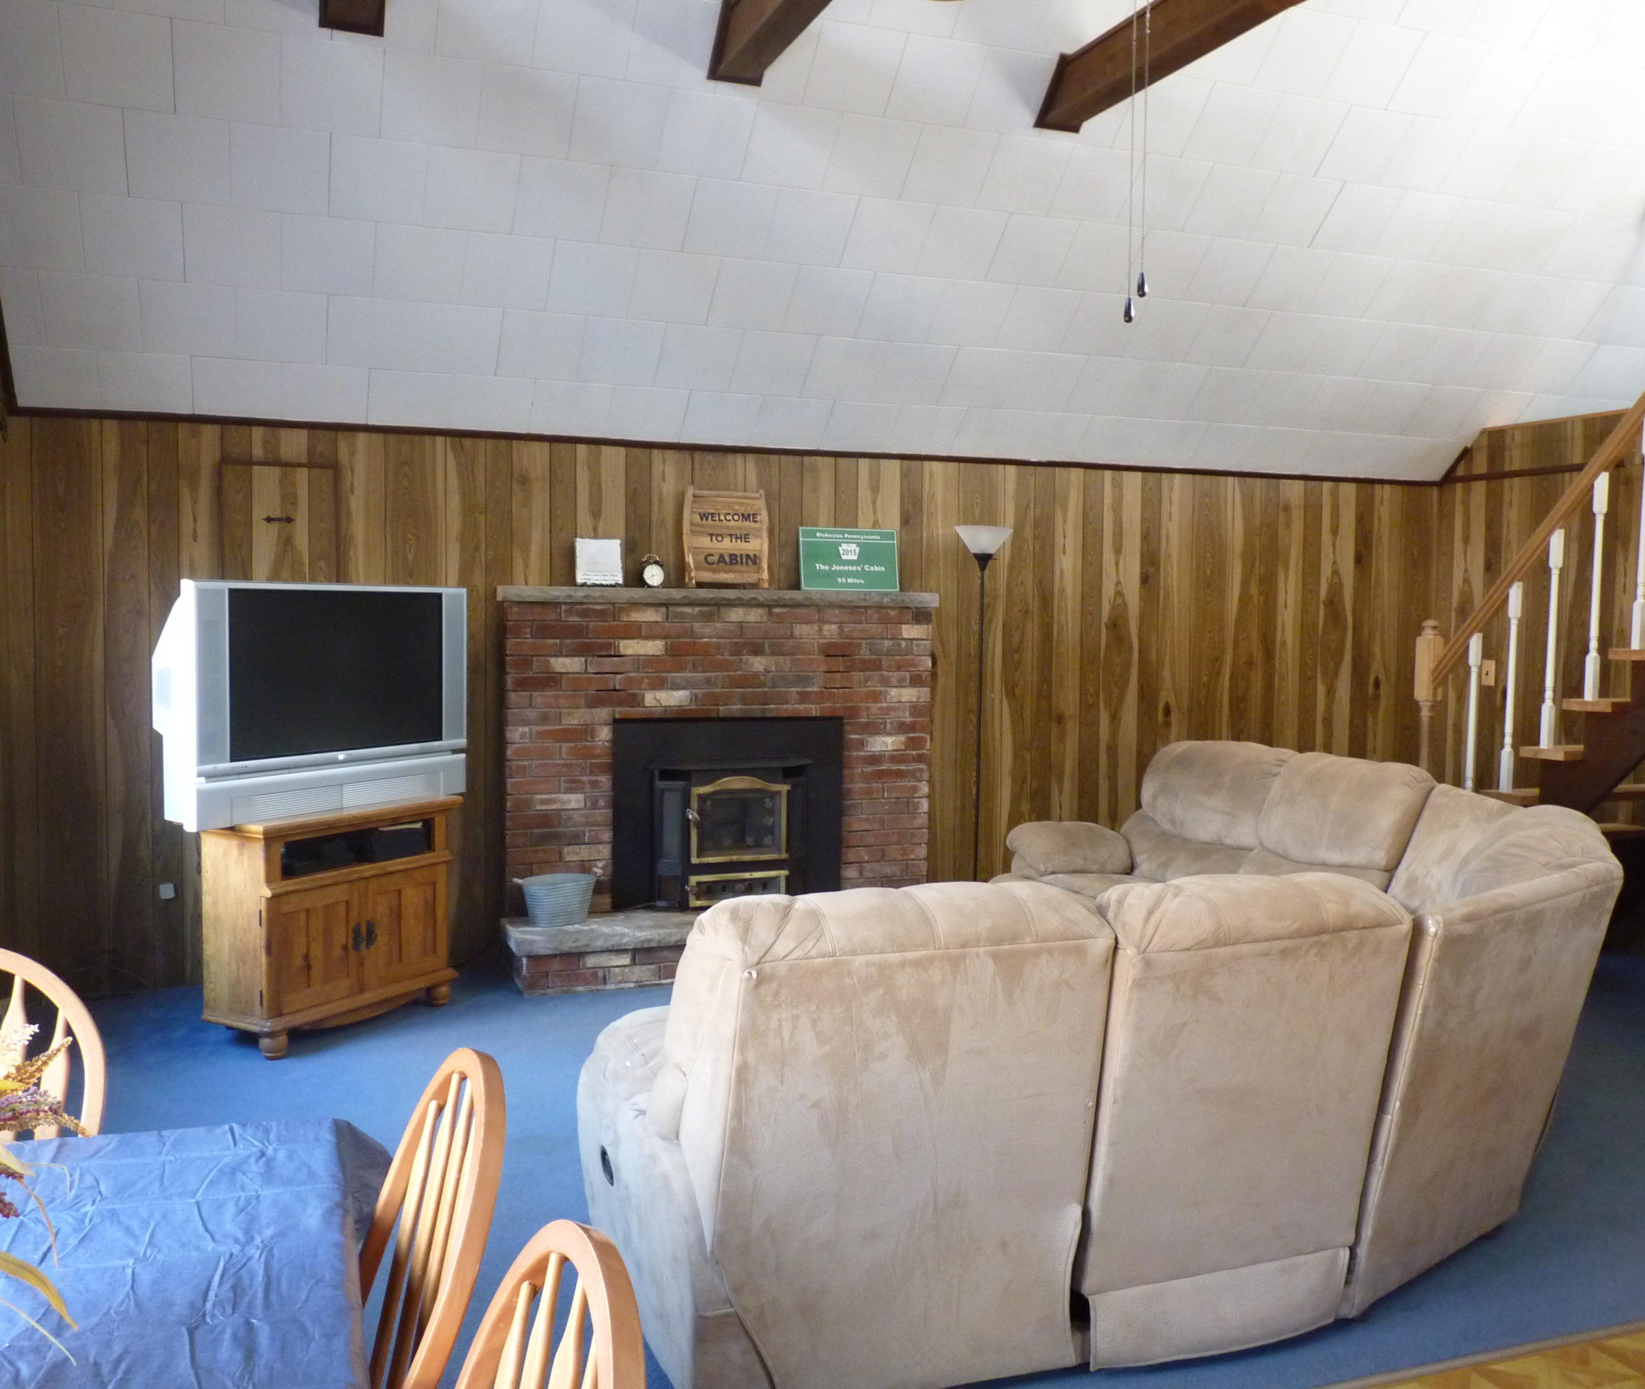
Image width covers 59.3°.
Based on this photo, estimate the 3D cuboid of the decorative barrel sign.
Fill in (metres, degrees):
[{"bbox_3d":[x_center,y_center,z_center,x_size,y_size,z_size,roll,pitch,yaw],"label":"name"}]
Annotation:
[{"bbox_3d":[-0.389,-0.635,5.934,0.363,0.414,0.100,-1,4,-21],"label":"decorative barrel sign"}]

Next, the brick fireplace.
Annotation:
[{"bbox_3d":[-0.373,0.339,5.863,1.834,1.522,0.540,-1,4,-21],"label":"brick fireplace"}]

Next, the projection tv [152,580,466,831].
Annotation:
[{"bbox_3d":[-1.798,0.006,5.040,0.380,0.766,1.171,3,4,29],"label":"projection tv"}]

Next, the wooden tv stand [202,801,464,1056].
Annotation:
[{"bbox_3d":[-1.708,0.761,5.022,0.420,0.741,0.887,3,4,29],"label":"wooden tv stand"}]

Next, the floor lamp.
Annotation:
[{"bbox_3d":[0.691,0.173,6.367,0.286,1.823,0.286,1,3,0],"label":"floor lamp"}]

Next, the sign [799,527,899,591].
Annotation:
[{"bbox_3d":[0.120,-0.573,6.216,0.453,0.272,0.050,-1,4,-21],"label":"sign"}]

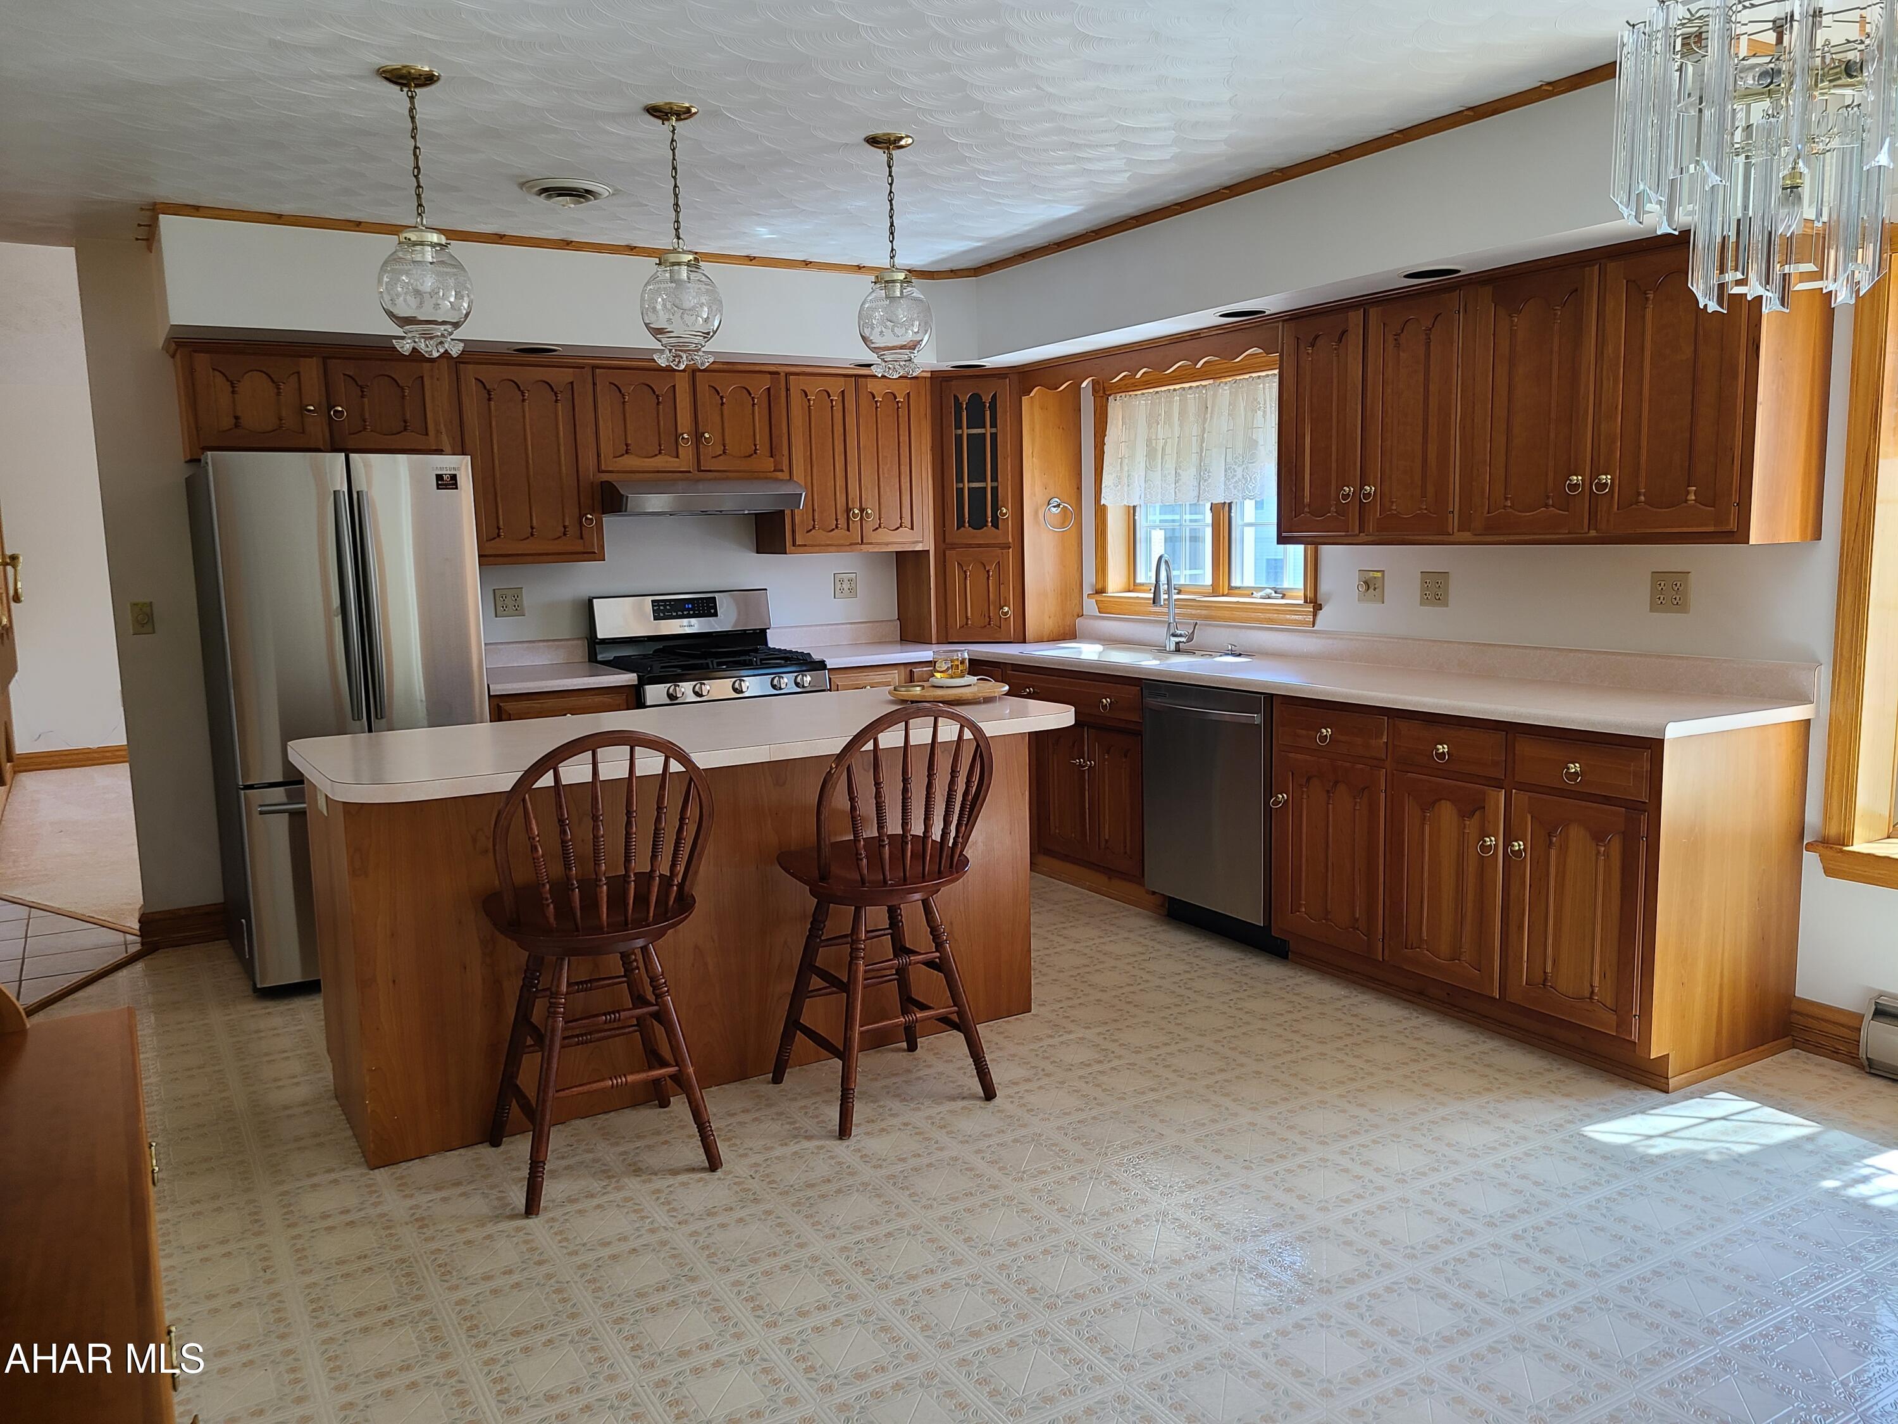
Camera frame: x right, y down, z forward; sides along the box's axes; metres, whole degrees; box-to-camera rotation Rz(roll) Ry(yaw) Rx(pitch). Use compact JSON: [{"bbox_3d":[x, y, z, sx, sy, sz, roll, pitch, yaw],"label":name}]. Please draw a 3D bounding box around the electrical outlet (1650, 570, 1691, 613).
[{"bbox_3d":[1.983,-0.329,3.920,0.012,0.116,0.118,-6,8,-30],"label":"electrical outlet"}]

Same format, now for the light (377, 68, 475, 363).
[{"bbox_3d":[-1.202,-1.131,3.228,0.211,0.605,0.211,-6,8,-30],"label":"light"}]

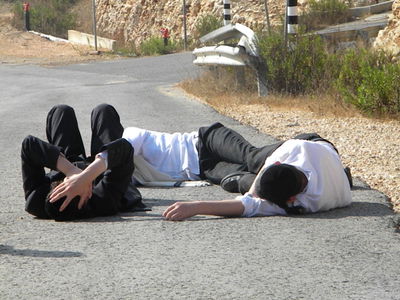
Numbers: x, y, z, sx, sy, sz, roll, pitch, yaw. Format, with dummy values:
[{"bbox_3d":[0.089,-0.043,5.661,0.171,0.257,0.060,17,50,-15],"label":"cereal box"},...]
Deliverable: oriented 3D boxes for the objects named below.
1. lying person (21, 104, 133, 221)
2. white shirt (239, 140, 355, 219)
[{"bbox_3d":[-0.560,0.031,8.156,0.520,0.460,1.250,0,5,2],"label":"lying person"},{"bbox_3d":[0.465,0.111,7.993,0.470,0.340,0.560,-3,4,12],"label":"white shirt"}]

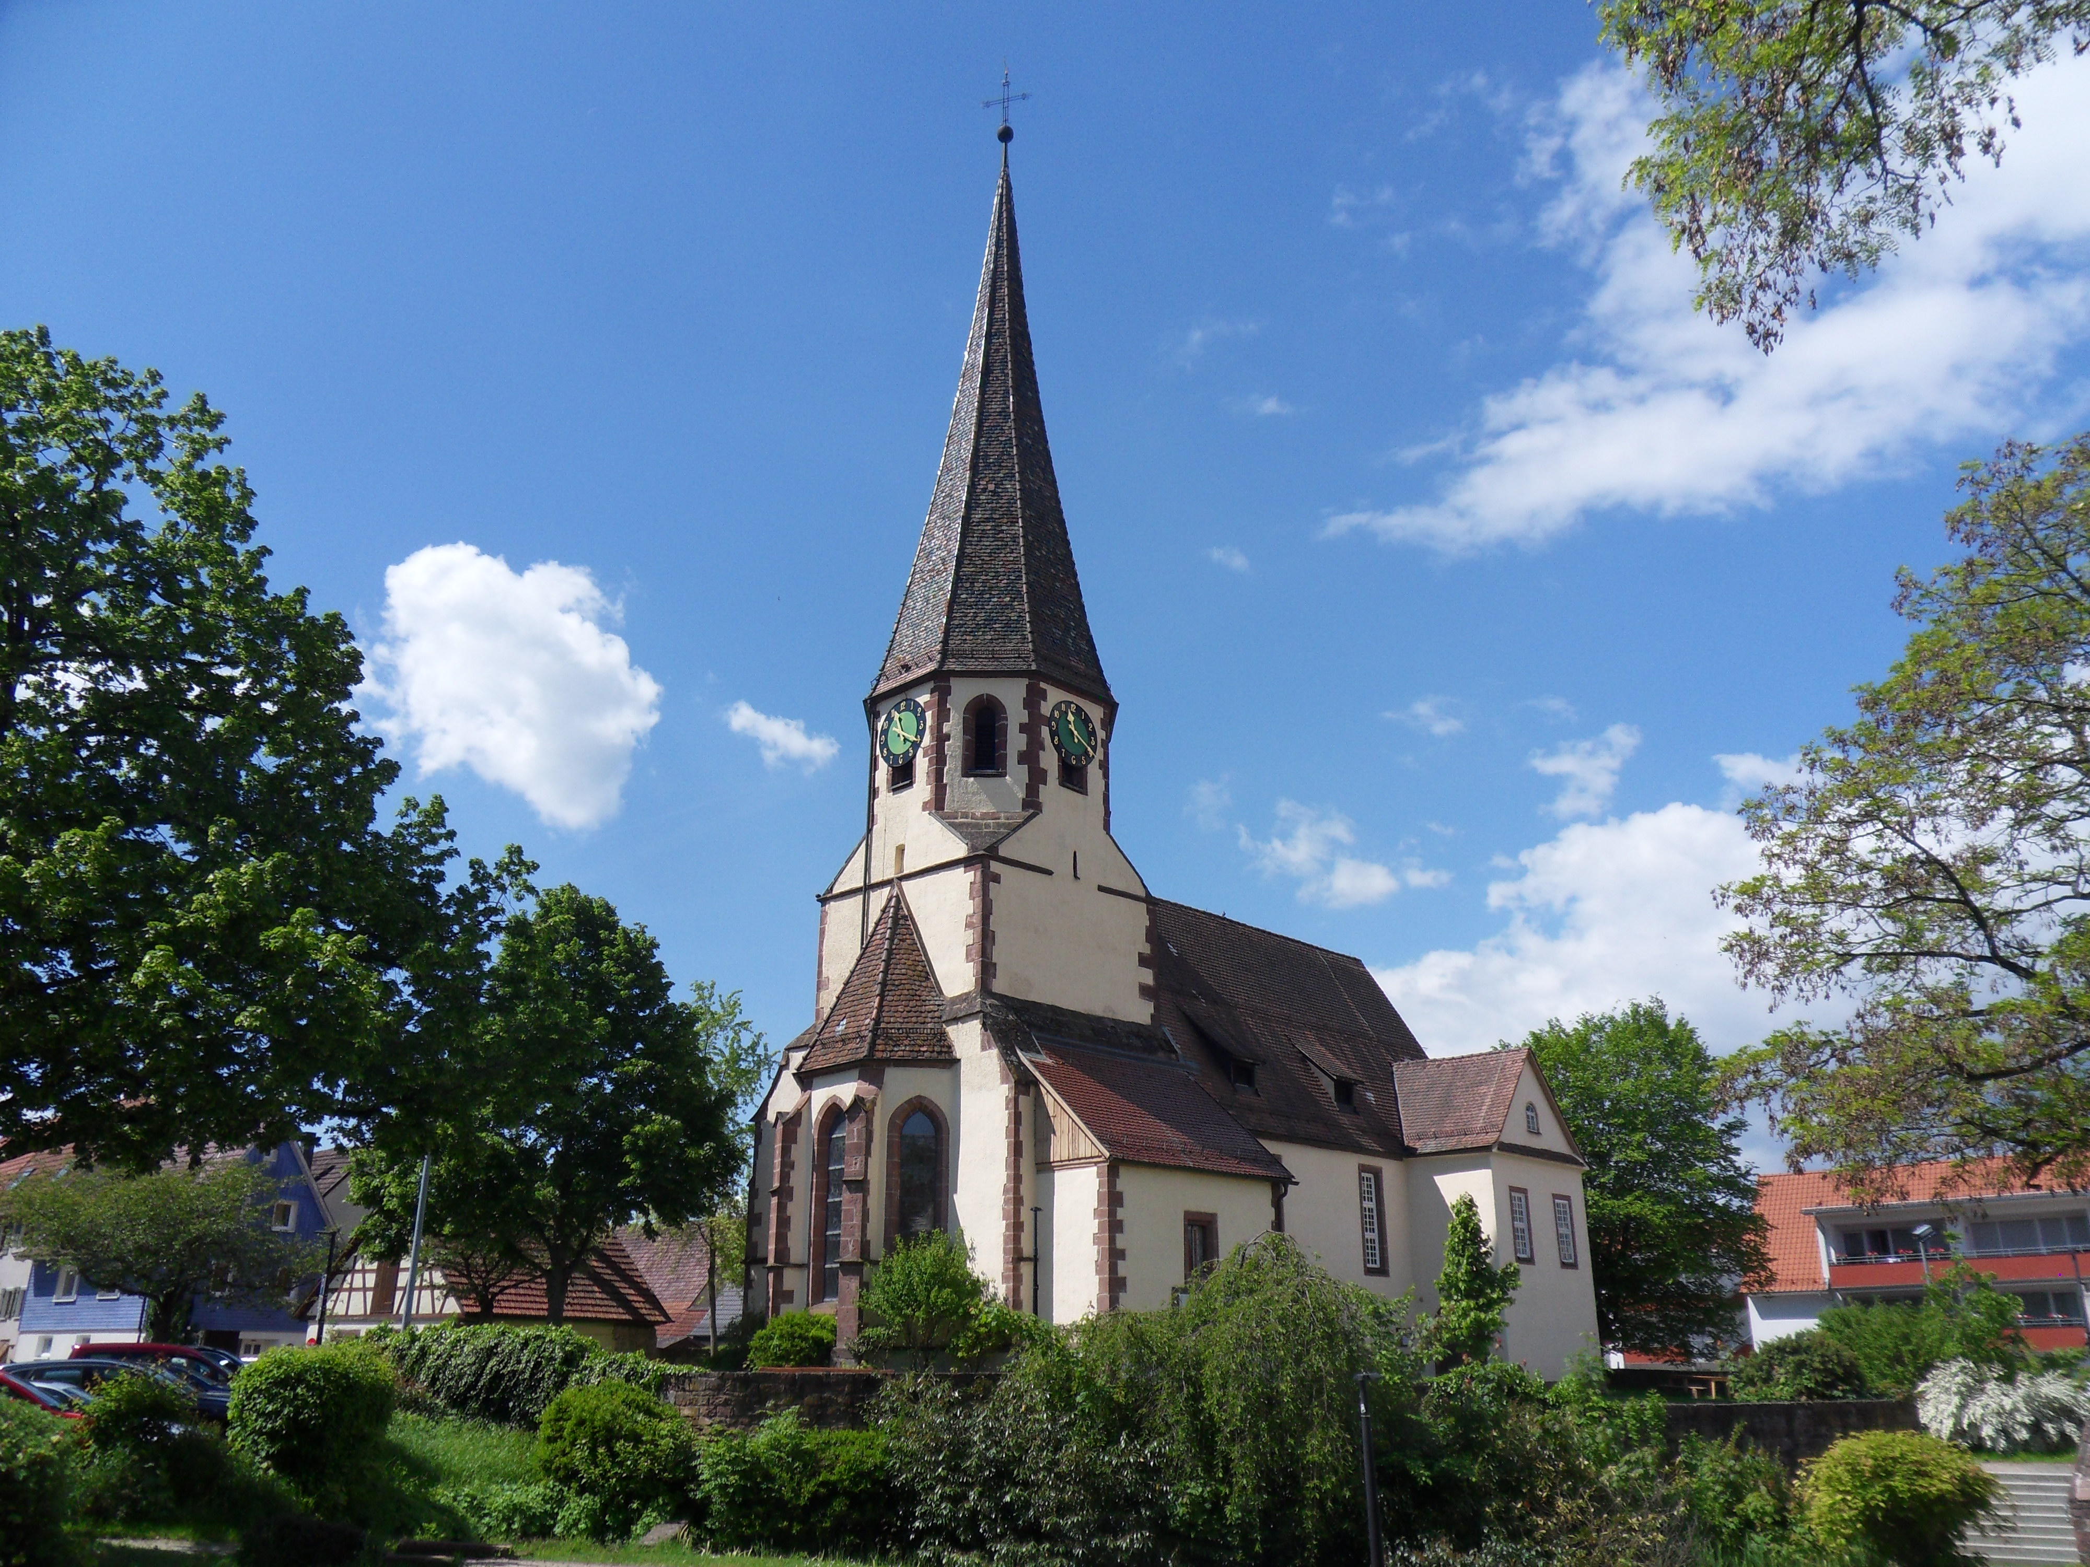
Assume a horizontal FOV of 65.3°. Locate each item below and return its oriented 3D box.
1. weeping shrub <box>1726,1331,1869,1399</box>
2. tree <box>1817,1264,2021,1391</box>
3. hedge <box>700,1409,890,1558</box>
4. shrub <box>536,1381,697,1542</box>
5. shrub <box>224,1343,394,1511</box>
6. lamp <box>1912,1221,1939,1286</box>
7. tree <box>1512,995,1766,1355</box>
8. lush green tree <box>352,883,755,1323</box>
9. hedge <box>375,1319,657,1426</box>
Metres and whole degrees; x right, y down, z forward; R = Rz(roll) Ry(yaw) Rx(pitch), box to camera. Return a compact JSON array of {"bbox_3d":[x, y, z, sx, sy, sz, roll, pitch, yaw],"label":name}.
[{"bbox_3d":[18.029,13.978,39.067,3.400,1.760,2.800,-8,-21,22],"label":"weeping shrub"},{"bbox_3d":[22.759,14.205,42.165,5.200,3.480,4.200,-10,-22,25],"label":"tree"},{"bbox_3d":[-3.517,9.871,23.032,2.800,1.870,2.000,3,-20,-8],"label":"hedge"},{"bbox_3d":[-6.056,9.607,23.126,2.250,2.100,2.100,5,-20,-13],"label":"shrub"},{"bbox_3d":[-9.848,8.637,21.879,2.200,2.180,2.200,8,-21,-21],"label":"shrub"},{"bbox_3d":[25.383,15.139,46.605,0.450,5.050,0.600,14,-24,-34],"label":"lamp"},{"bbox_3d":[22.222,15.104,60.927,9.800,14.210,9.800,-7,-20,18],"label":"tree"},{"bbox_3d":[-12.660,8.779,41.437,9.800,12.920,9.800,6,-20,-16],"label":"lush green tree"},{"bbox_3d":[-9.536,10.744,29.617,5.300,1.780,1.500,2,-19,-5],"label":"hedge"}]

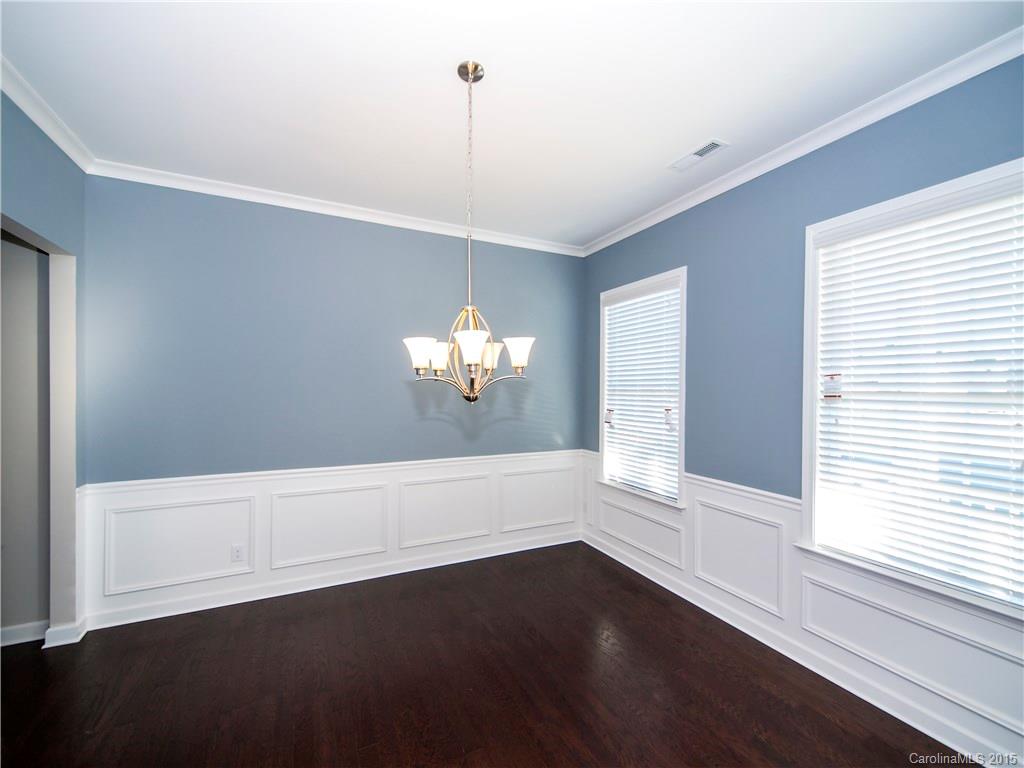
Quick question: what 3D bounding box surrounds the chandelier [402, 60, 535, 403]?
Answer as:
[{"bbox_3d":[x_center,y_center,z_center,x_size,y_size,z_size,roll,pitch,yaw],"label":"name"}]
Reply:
[{"bbox_3d":[-0.170,-0.616,1.713,0.538,1.387,0.523,0,0,-11],"label":"chandelier"}]

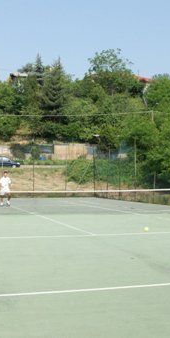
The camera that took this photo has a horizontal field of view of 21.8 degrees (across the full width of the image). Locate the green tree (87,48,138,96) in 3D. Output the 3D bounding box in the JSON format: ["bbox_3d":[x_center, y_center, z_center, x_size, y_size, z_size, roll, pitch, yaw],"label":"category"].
[{"bbox_3d":[5.846,-20.301,94.000,10.500,10.800,10.000,1,-2,0],"label":"green tree"}]

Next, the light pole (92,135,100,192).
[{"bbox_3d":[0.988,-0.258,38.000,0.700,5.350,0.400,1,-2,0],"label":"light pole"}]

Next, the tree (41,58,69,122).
[{"bbox_3d":[-5.380,-13.847,78.000,4.900,11.400,4.900,1,-2,0],"label":"tree"}]

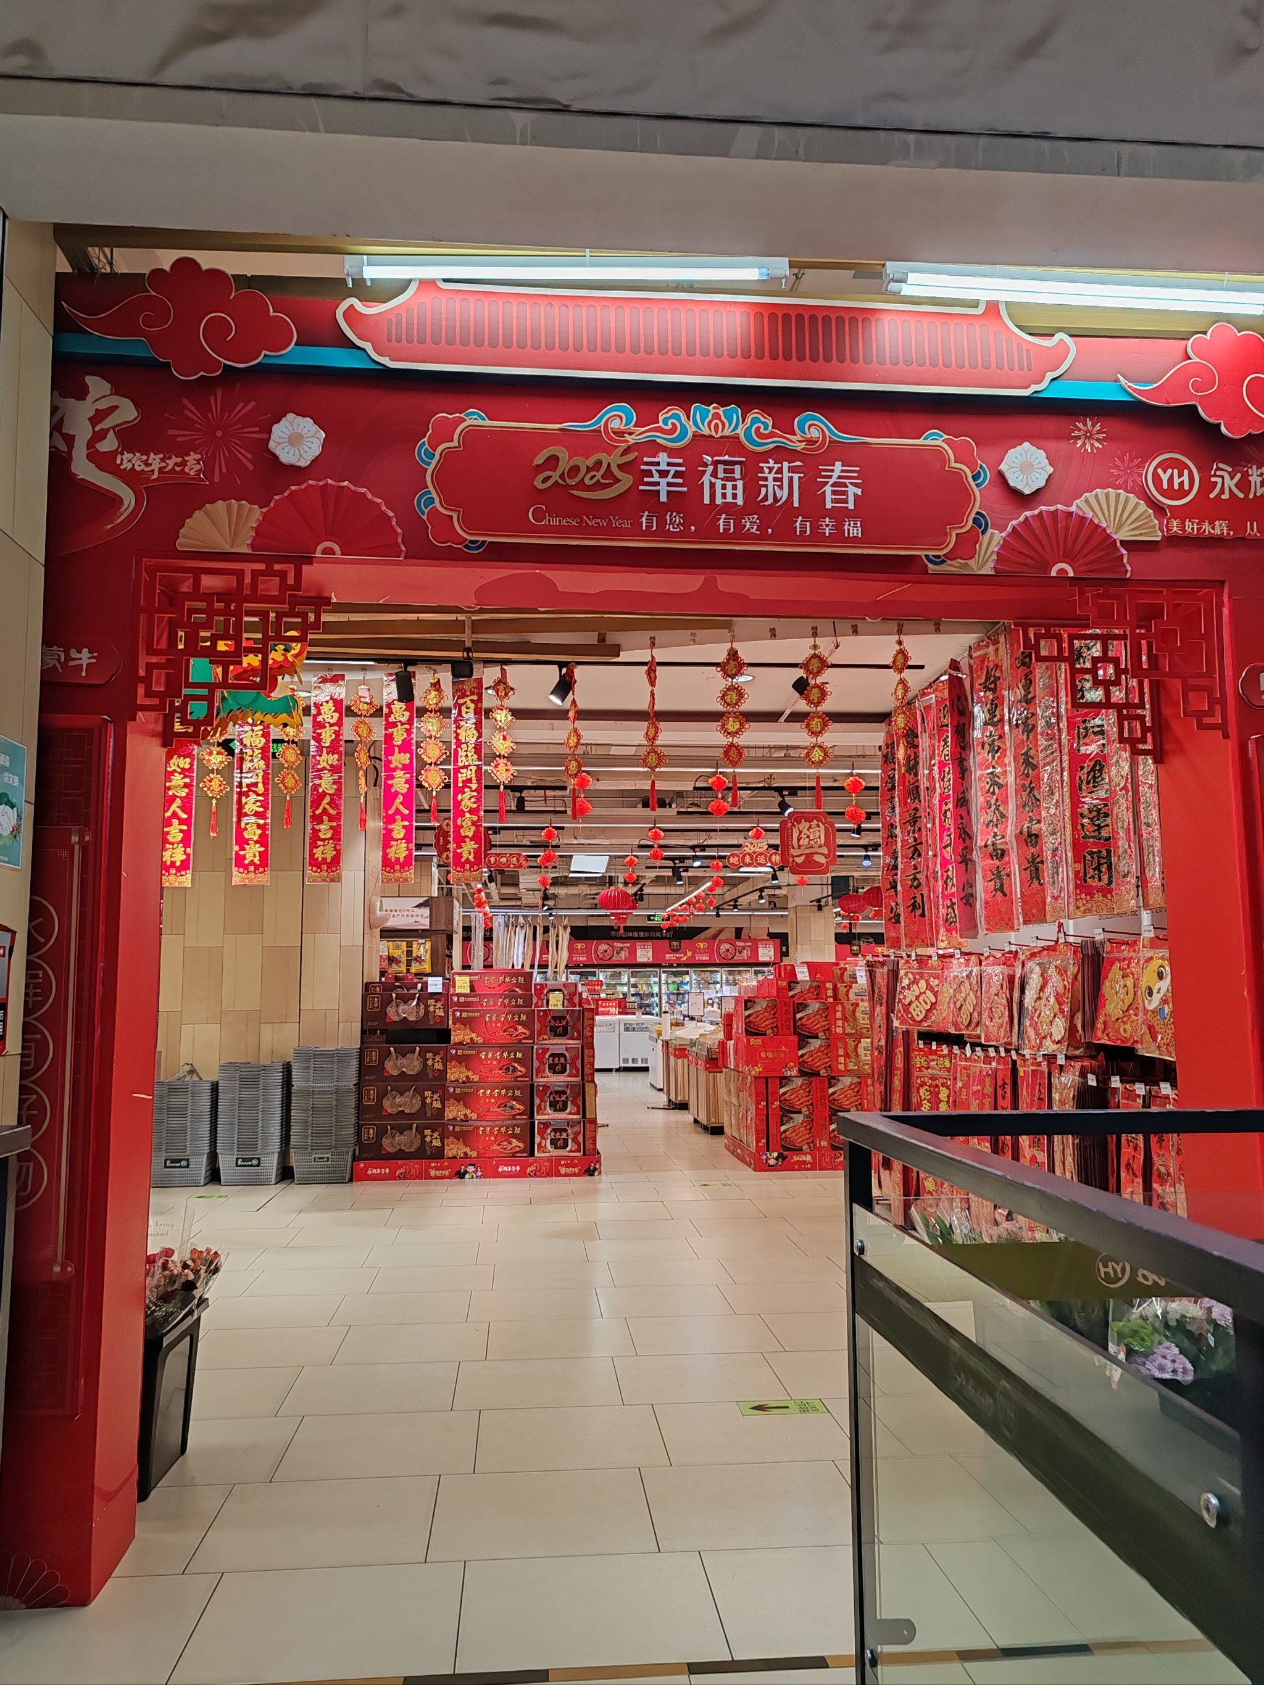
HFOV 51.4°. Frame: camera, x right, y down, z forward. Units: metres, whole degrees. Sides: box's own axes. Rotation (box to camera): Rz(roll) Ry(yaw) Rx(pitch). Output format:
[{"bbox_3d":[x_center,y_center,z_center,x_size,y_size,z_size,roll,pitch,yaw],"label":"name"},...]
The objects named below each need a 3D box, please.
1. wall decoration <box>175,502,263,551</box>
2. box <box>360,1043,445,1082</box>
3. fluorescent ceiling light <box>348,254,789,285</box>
[{"bbox_3d":[-1.044,-0.823,3.434,0.271,0.135,0.025,0,-6,-5],"label":"wall decoration"},{"bbox_3d":[-1.787,1.746,10.369,0.679,0.296,0.130,0,-6,-5],"label":"box"},{"bbox_3d":[-0.165,-1.484,3.405,1.142,0.060,0.090,0,-6,-1],"label":"fluorescent ceiling light"}]

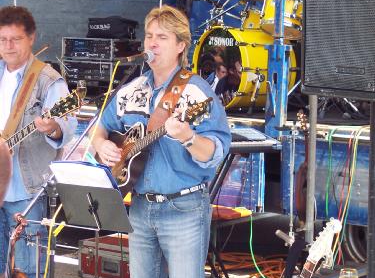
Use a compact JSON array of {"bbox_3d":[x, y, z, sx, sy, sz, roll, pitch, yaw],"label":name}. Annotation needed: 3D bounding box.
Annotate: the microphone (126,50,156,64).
[{"bbox_3d":[-0.212,-0.364,5.830,0.165,0.052,0.052,-14,13,-34],"label":"microphone"}]

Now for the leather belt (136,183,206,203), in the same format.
[{"bbox_3d":[-0.075,0.240,6.000,0.360,0.090,0.270,4,6,33],"label":"leather belt"}]

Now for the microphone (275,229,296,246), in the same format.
[{"bbox_3d":[0.577,0.583,7.800,0.140,0.036,0.036,29,-7,-24],"label":"microphone"}]

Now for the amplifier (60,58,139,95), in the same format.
[{"bbox_3d":[-0.669,-0.481,10.419,0.530,0.265,0.360,5,7,40],"label":"amplifier"}]

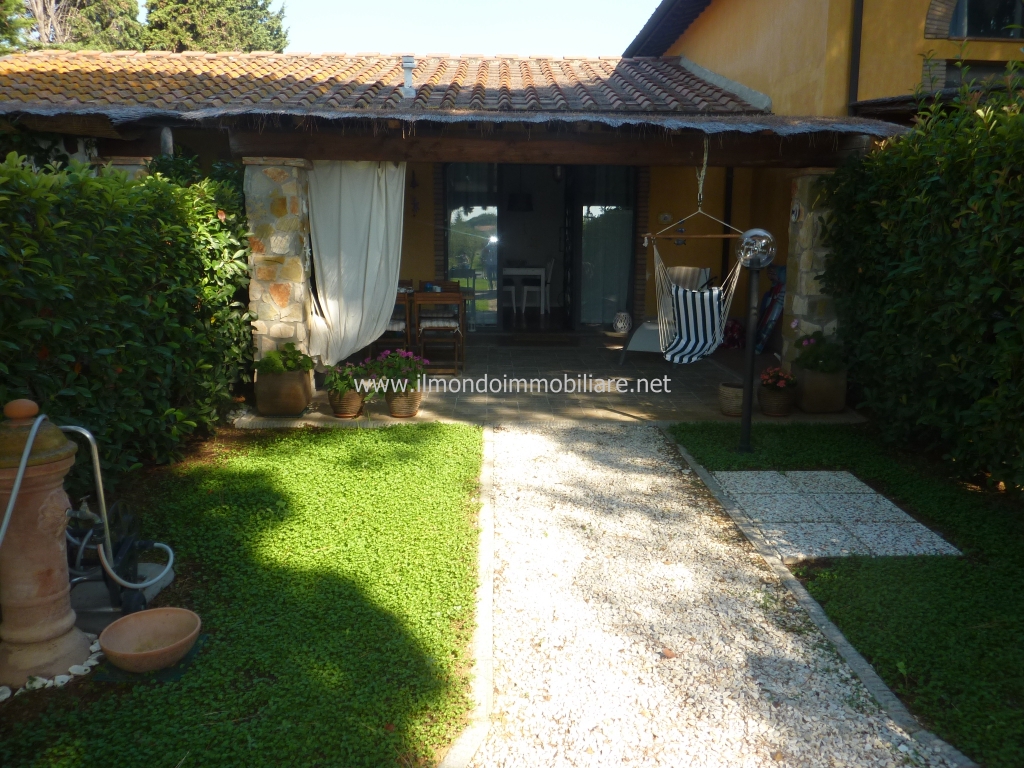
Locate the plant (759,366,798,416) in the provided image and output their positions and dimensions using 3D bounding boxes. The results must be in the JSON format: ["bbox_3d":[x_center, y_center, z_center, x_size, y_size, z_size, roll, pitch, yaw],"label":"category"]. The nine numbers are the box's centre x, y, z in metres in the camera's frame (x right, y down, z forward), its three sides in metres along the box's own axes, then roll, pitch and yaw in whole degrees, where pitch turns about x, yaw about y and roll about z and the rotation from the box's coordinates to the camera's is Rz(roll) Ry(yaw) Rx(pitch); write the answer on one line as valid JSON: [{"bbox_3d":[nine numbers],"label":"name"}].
[{"bbox_3d":[2.168,0.056,6.045,0.290,0.370,0.290,0,11,-1],"label":"plant"}]

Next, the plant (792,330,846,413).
[{"bbox_3d":[2.496,-0.117,6.002,0.380,0.630,0.360,0,11,-1],"label":"plant"}]

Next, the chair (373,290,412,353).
[{"bbox_3d":[-1.266,-0.507,7.562,0.460,0.860,0.540,0,11,-1],"label":"chair"}]

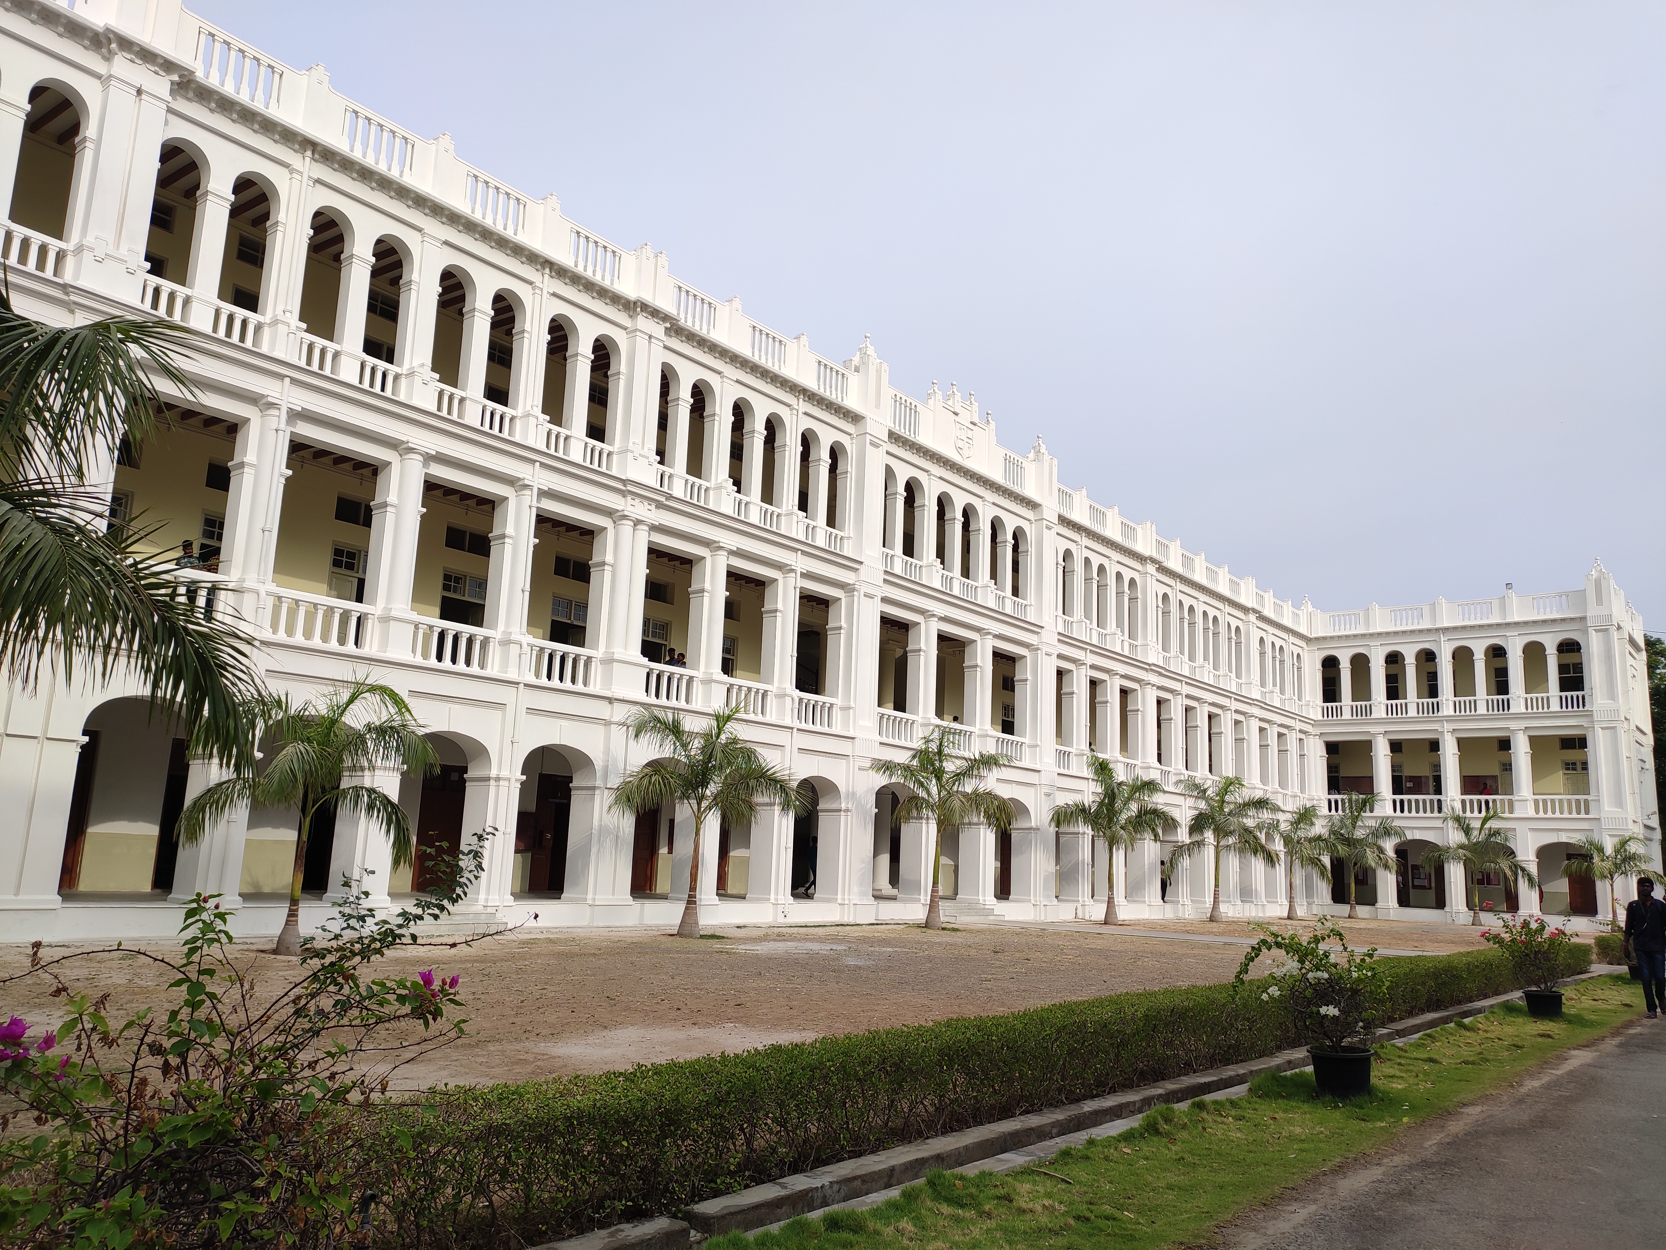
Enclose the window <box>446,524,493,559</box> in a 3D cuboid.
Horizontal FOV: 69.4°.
[{"bbox_3d":[-8.125,-1.862,26.829,0.140,0.550,1.240,-7,-14,39],"label":"window"}]

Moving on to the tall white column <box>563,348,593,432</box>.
[{"bbox_3d":[-5.420,-4.852,25.384,0.390,1.800,0.390,-7,-14,39],"label":"tall white column"}]

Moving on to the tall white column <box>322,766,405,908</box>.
[{"bbox_3d":[-8.233,3.716,21.242,0.920,2.480,0.760,-6,-13,38],"label":"tall white column"}]

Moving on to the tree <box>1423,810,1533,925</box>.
[{"bbox_3d":[29.082,10.820,54.201,4.551,5.220,4.551,-6,-14,38],"label":"tree"}]

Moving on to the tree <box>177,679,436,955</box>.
[{"bbox_3d":[-7.598,2.742,17.384,3.333,3.921,3.265,7,-11,-23],"label":"tree"}]

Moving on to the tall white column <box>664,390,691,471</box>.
[{"bbox_3d":[-3.713,-4.487,28.752,0.381,1.875,0.437,-6,-14,38],"label":"tall white column"}]

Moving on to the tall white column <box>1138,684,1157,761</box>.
[{"bbox_3d":[11.794,3.666,45.168,0.550,3.080,1.200,-7,-14,39],"label":"tall white column"}]

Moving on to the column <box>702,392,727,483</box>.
[{"bbox_3d":[-2.752,-4.264,28.511,0.420,2.100,0.500,-7,-14,39],"label":"column"}]

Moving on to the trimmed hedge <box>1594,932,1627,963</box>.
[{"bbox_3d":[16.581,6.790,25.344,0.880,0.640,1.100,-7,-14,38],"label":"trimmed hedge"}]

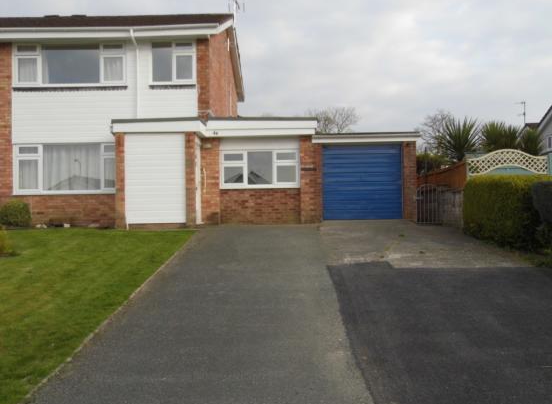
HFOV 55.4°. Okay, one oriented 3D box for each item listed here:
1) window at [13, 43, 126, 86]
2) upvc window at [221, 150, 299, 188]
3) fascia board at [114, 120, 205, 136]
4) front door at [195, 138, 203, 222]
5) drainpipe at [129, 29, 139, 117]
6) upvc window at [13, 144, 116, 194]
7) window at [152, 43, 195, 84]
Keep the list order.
[{"bbox_3d":[-5.337,-3.541,13.620,2.970,1.120,0.100,-1,1,0],"label":"window"},{"bbox_3d":[-0.422,-0.859,13.620,2.060,1.010,0.100,-1,1,0],"label":"upvc window"},{"bbox_3d":[-2.820,-1.810,12.850,2.070,0.330,1.050,-1,1,0],"label":"fascia board"},{"bbox_3d":[-1.955,-0.480,13.200,0.090,2.070,0.880,-1,1,0],"label":"front door"},{"bbox_3d":[-3.600,-3.220,13.370,0.110,2.250,0.480,-1,1,0],"label":"drainpipe"},{"bbox_3d":[-5.345,-0.854,13.620,2.940,1.310,0.100,-1,1,0],"label":"upvc window"},{"bbox_3d":[-2.661,-3.585,13.620,1.150,1.110,0.100,-1,1,0],"label":"window"}]

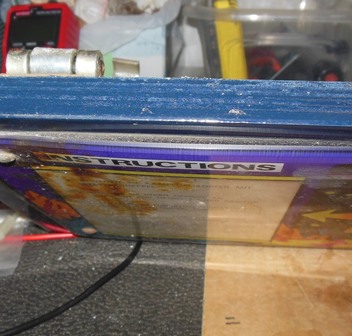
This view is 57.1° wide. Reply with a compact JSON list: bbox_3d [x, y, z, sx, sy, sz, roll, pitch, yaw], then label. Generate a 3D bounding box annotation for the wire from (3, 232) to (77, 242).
[{"bbox_3d":[-0.131,0.067,0.310,0.069,0.004,0.005,-1,61,-4],"label":"wire"}]

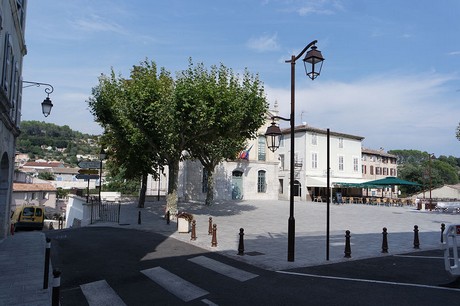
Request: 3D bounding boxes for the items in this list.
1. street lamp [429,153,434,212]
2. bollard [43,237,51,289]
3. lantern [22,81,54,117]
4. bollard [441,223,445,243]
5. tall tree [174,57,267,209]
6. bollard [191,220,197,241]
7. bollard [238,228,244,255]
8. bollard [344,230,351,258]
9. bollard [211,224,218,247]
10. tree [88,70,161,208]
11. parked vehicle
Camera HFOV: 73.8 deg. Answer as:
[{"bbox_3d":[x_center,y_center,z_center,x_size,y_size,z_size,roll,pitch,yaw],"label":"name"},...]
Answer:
[{"bbox_3d":[18.094,2.633,27.589,0.650,5.200,0.450,1,-5,0],"label":"street lamp"},{"bbox_3d":[-3.450,2.098,5.815,0.100,0.950,0.100,1,-5,0],"label":"bollard"},{"bbox_3d":[-7.812,-2.223,12.500,1.150,1.400,0.460,4,-6,-30],"label":"lantern"},{"bbox_3d":[8.100,3.117,11.703,0.180,0.820,0.180,1,-5,0],"label":"bollard"},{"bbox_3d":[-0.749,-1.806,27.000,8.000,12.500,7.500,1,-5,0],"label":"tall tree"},{"bbox_3d":[-1.510,3.236,12.799,0.180,0.820,0.180,1,-5,0],"label":"bollard"},{"bbox_3d":[0.372,2.696,9.273,0.180,0.820,0.180,1,-5,0],"label":"bollard"},{"bbox_3d":[3.528,2.742,9.212,0.180,0.820,0.180,1,-5,0],"label":"bollard"},{"bbox_3d":[-0.552,3.011,11.147,0.180,0.820,0.180,1,-5,0],"label":"bollard"},{"bbox_3d":[-8.697,-1.207,25.500,6.500,11.500,6.500,1,-5,0],"label":"tree"},{"bbox_3d":[-16.400,5.000,24.600,4.050,1.820,1.700,-4,-7,45],"label":"parked vehicle"}]

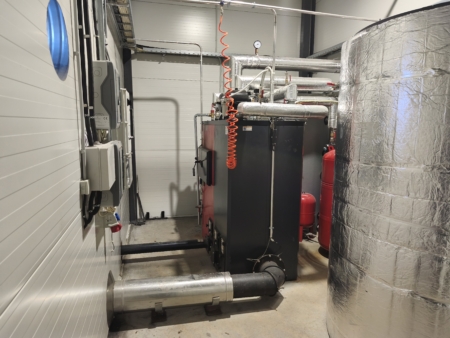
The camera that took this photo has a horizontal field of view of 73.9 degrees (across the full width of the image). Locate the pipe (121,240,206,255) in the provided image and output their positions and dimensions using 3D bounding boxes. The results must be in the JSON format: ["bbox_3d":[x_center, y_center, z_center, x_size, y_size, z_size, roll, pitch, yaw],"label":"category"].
[{"bbox_3d":[-0.711,0.934,3.599,0.992,0.093,0.093,-2,9,-14],"label":"pipe"}]

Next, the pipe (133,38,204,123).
[{"bbox_3d":[-0.720,-1.112,3.871,0.894,1.053,0.029,-2,9,-14],"label":"pipe"}]

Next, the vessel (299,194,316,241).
[{"bbox_3d":[1.100,0.666,4.190,0.368,0.662,0.368,-2,9,-14],"label":"vessel"}]

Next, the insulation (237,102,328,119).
[{"bbox_3d":[0.603,-0.591,3.037,1.002,0.122,0.122,-2,9,-14],"label":"insulation"}]

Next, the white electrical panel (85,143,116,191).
[{"bbox_3d":[-0.734,-0.022,1.787,0.115,0.232,0.304,-2,9,-14],"label":"white electrical panel"}]

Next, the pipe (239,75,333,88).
[{"bbox_3d":[0.802,-1.116,3.843,1.312,0.125,0.125,-2,9,-14],"label":"pipe"}]

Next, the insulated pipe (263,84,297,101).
[{"bbox_3d":[0.579,-0.841,3.335,0.115,0.115,0.880,-1,9,-7],"label":"insulated pipe"}]

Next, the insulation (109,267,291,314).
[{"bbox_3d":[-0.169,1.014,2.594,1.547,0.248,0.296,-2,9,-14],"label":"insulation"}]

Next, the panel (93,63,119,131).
[{"bbox_3d":[-0.818,-0.502,2.110,0.136,0.429,0.320,-2,9,-14],"label":"panel"}]

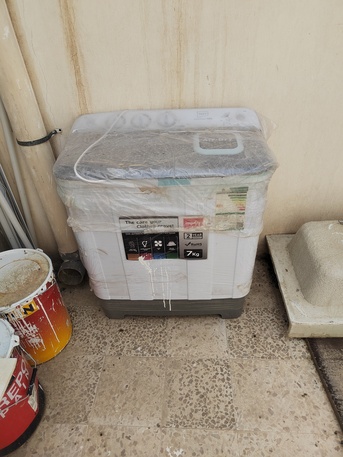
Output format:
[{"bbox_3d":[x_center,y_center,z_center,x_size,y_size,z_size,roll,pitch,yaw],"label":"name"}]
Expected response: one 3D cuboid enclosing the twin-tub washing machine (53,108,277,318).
[{"bbox_3d":[-0.002,-0.081,1.309,0.715,0.738,0.440,0,37,4],"label":"twin-tub washing machine"}]

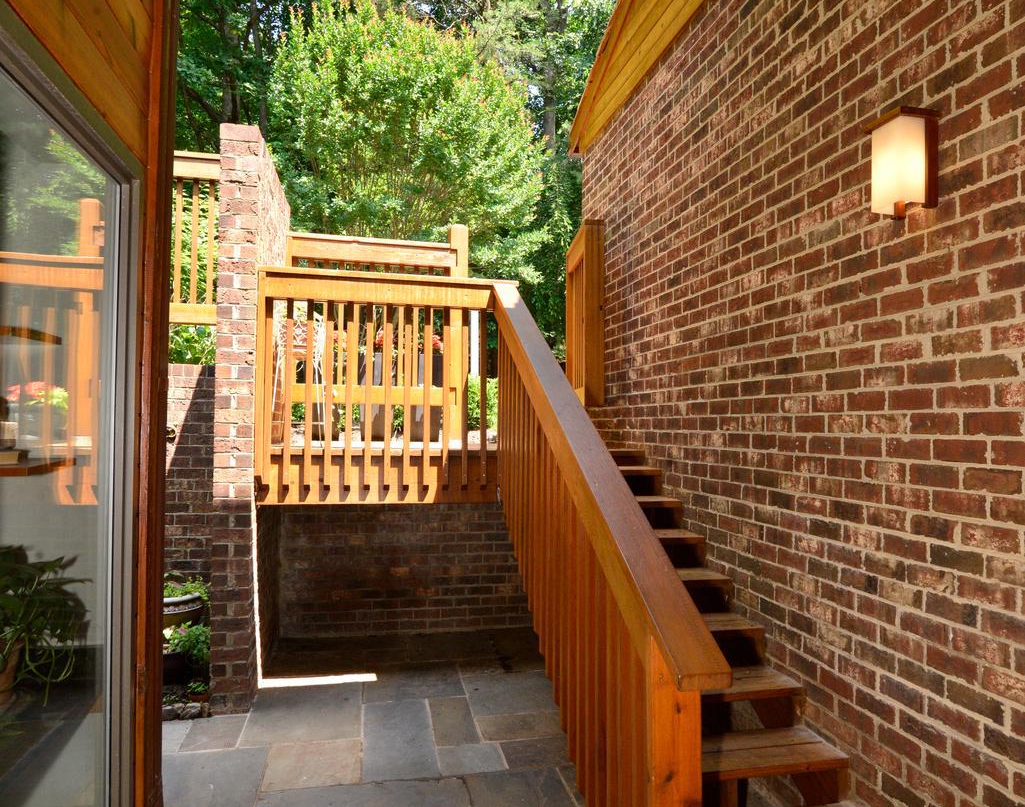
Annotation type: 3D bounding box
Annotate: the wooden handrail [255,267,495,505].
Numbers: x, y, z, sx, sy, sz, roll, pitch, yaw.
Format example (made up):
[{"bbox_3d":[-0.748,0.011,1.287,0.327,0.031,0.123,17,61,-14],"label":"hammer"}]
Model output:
[{"bbox_3d":[-0.820,-0.095,4.245,1.448,1.415,0.140,0,-1,-12],"label":"wooden handrail"}]

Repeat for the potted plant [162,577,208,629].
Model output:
[{"bbox_3d":[-2.154,1.229,4.200,0.520,0.310,0.520,0,-1,-12],"label":"potted plant"}]

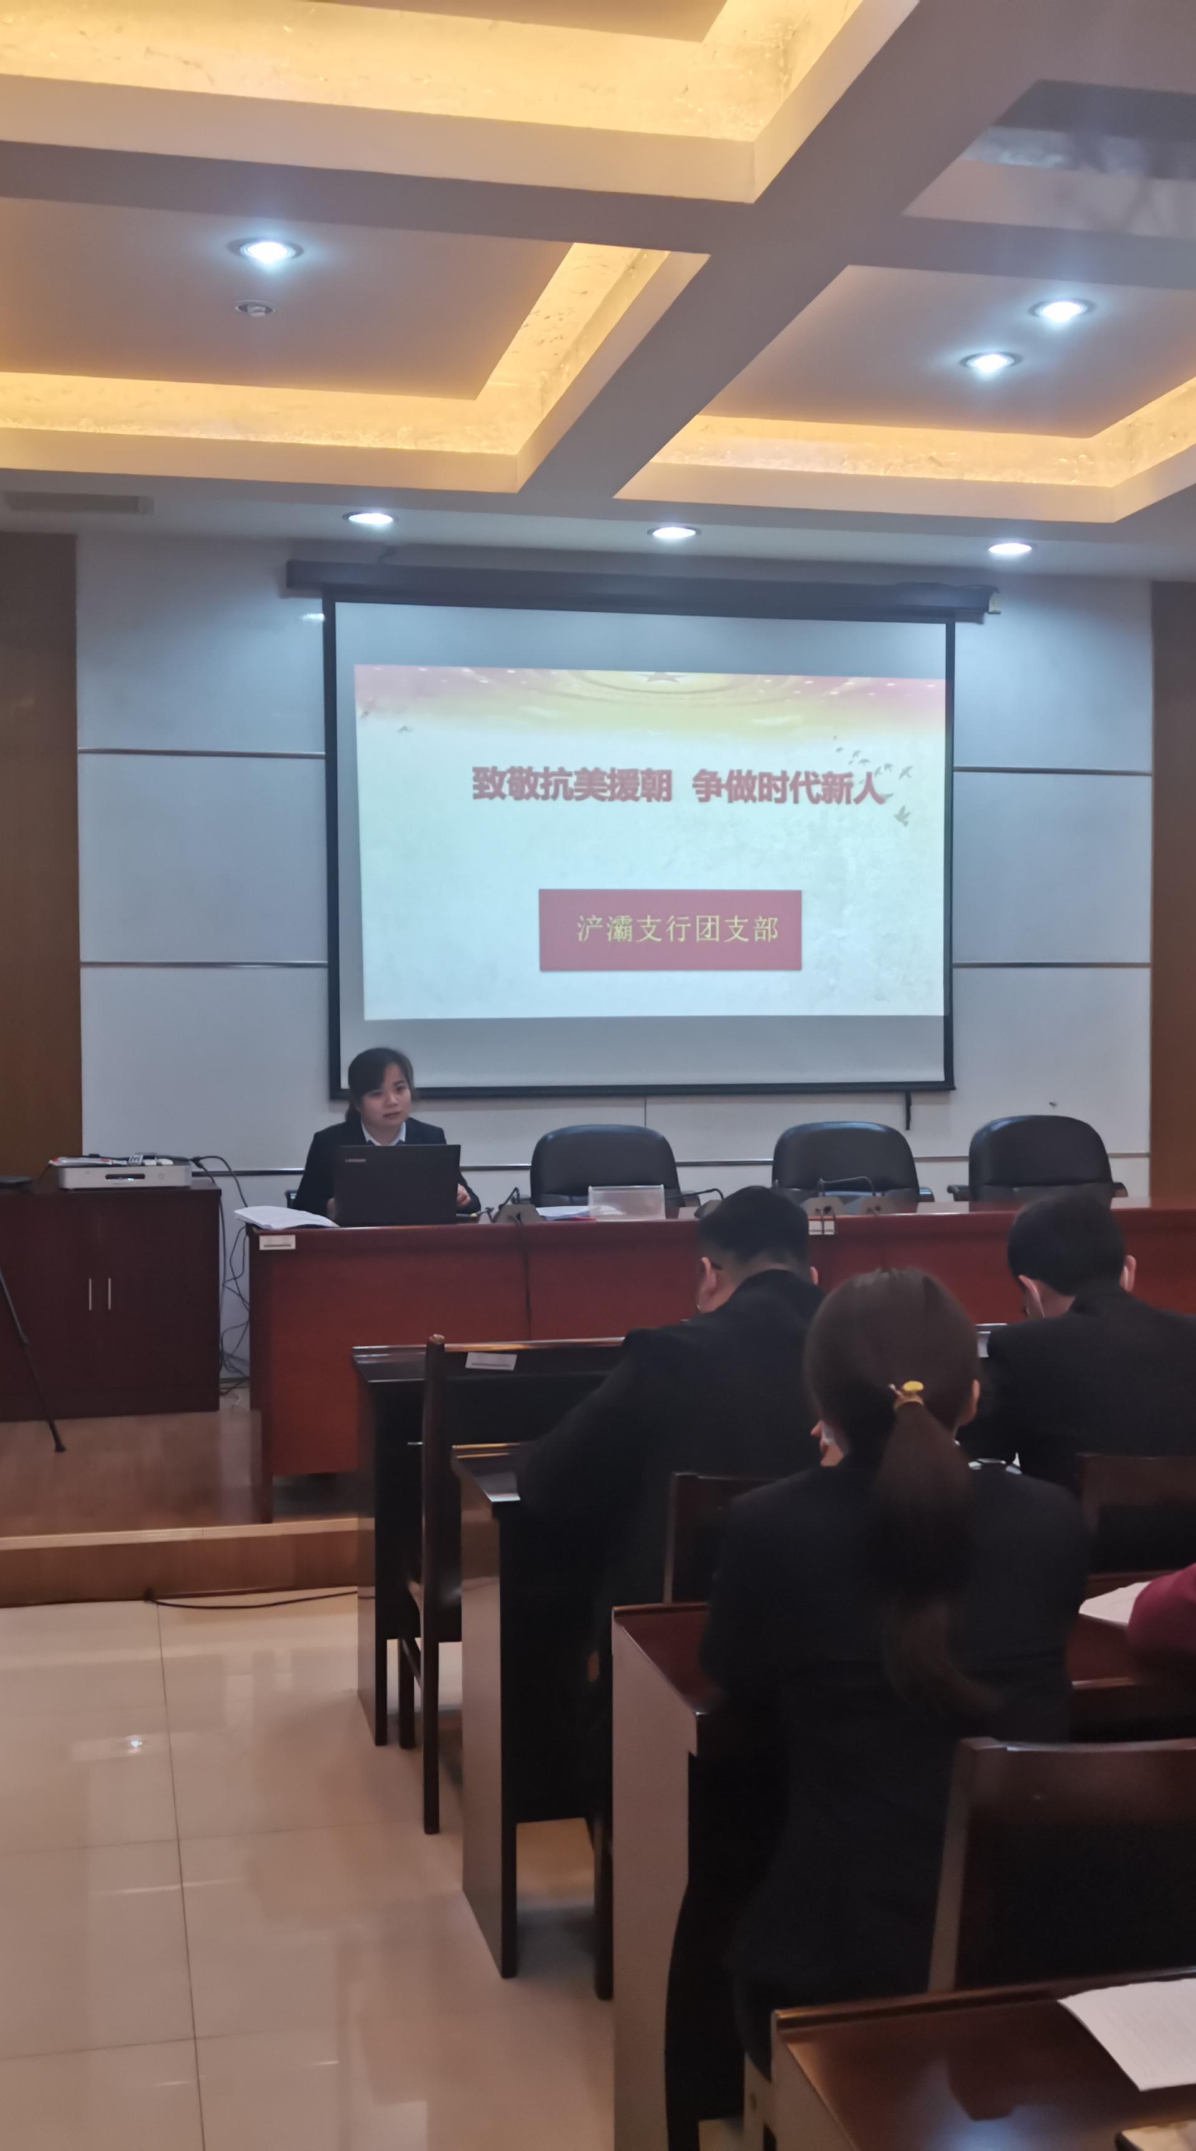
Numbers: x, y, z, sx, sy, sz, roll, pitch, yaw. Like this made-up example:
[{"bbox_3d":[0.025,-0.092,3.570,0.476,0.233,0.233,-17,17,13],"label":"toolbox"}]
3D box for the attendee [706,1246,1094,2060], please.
[{"bbox_3d":[0.300,0.820,2.445,0.470,1.260,0.700,0,2,-4],"label":"attendee"}]

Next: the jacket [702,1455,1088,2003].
[{"bbox_3d":[0.304,0.671,2.273,0.410,0.580,0.460,-1,2,-12],"label":"jacket"}]

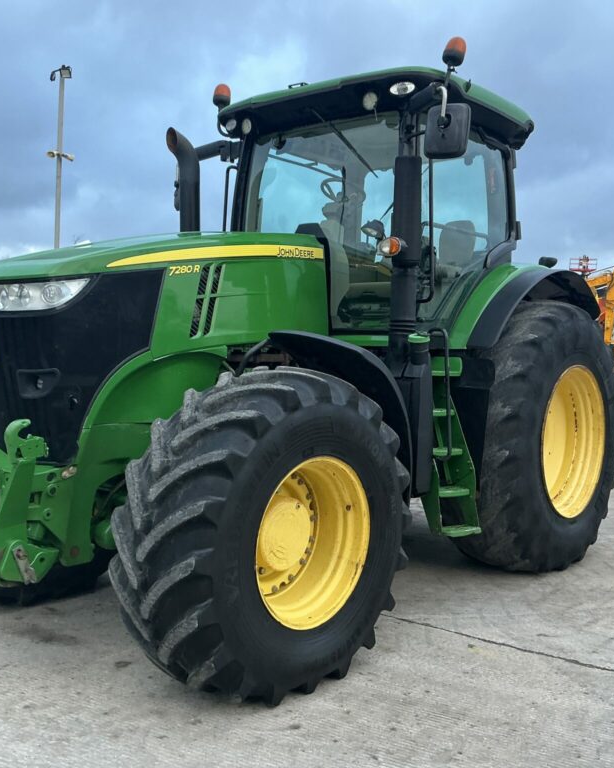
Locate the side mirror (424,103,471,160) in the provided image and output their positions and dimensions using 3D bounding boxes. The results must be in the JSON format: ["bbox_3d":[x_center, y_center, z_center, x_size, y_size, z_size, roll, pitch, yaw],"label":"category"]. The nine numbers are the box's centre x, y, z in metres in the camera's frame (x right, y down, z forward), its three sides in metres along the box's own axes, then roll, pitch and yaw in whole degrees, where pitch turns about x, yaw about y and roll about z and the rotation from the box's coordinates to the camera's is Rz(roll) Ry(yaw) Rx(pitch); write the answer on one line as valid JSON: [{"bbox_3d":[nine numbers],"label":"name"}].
[{"bbox_3d":[0.856,-1.538,5.045,0.260,0.340,0.090,2,3,17],"label":"side mirror"}]

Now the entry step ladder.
[{"bbox_3d":[0.863,0.376,5.301,0.430,1.190,0.490,4,4,41],"label":"entry step ladder"}]

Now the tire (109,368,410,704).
[{"bbox_3d":[-0.156,0.684,4.045,0.600,1.514,1.590,4,4,42],"label":"tire"}]

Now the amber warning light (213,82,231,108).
[{"bbox_3d":[-0.649,-2.217,6.364,0.135,0.195,0.135,1,3,0],"label":"amber warning light"}]

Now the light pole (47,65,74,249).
[{"bbox_3d":[-8.160,-5.178,27.272,0.700,10.360,0.600,1,3,0],"label":"light pole"}]

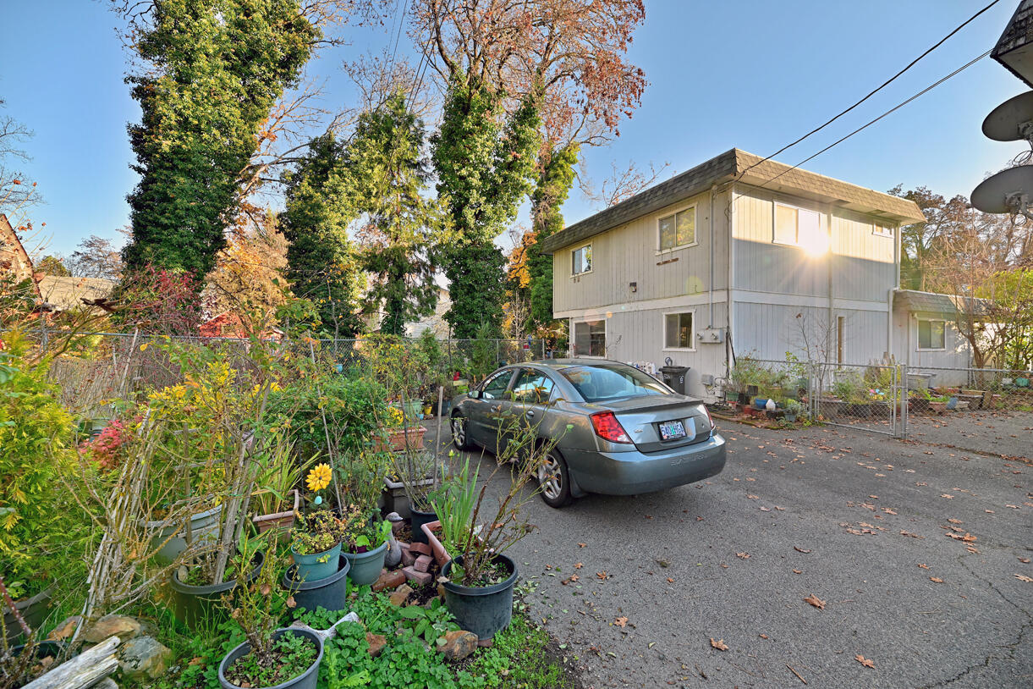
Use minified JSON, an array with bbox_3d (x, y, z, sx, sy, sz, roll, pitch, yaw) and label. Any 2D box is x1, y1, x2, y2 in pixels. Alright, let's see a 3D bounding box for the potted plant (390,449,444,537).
[{"bbox_3d":[-0.852,1.255,3.400,0.420,0.740,0.400,0,0,-14],"label":"potted plant"}]

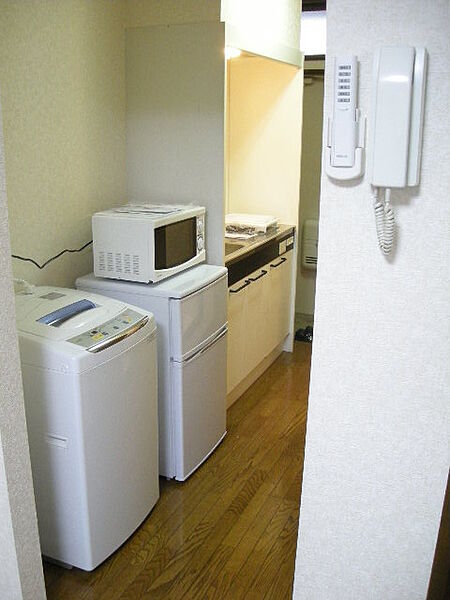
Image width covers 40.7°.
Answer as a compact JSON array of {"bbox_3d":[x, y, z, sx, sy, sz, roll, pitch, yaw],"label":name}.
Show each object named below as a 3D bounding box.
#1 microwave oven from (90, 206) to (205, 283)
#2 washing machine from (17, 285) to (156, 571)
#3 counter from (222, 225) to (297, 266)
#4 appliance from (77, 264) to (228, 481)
[{"bbox_3d":[-0.318,-0.255,2.649,0.300,0.268,0.465,8,18,22],"label":"microwave oven"},{"bbox_3d":[-0.573,0.444,2.247,0.540,0.865,0.495,8,18,22],"label":"washing machine"},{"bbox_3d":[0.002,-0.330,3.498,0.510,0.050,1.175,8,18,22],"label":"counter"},{"bbox_3d":[-0.297,0.301,2.766,0.515,0.850,0.483,8,18,22],"label":"appliance"}]

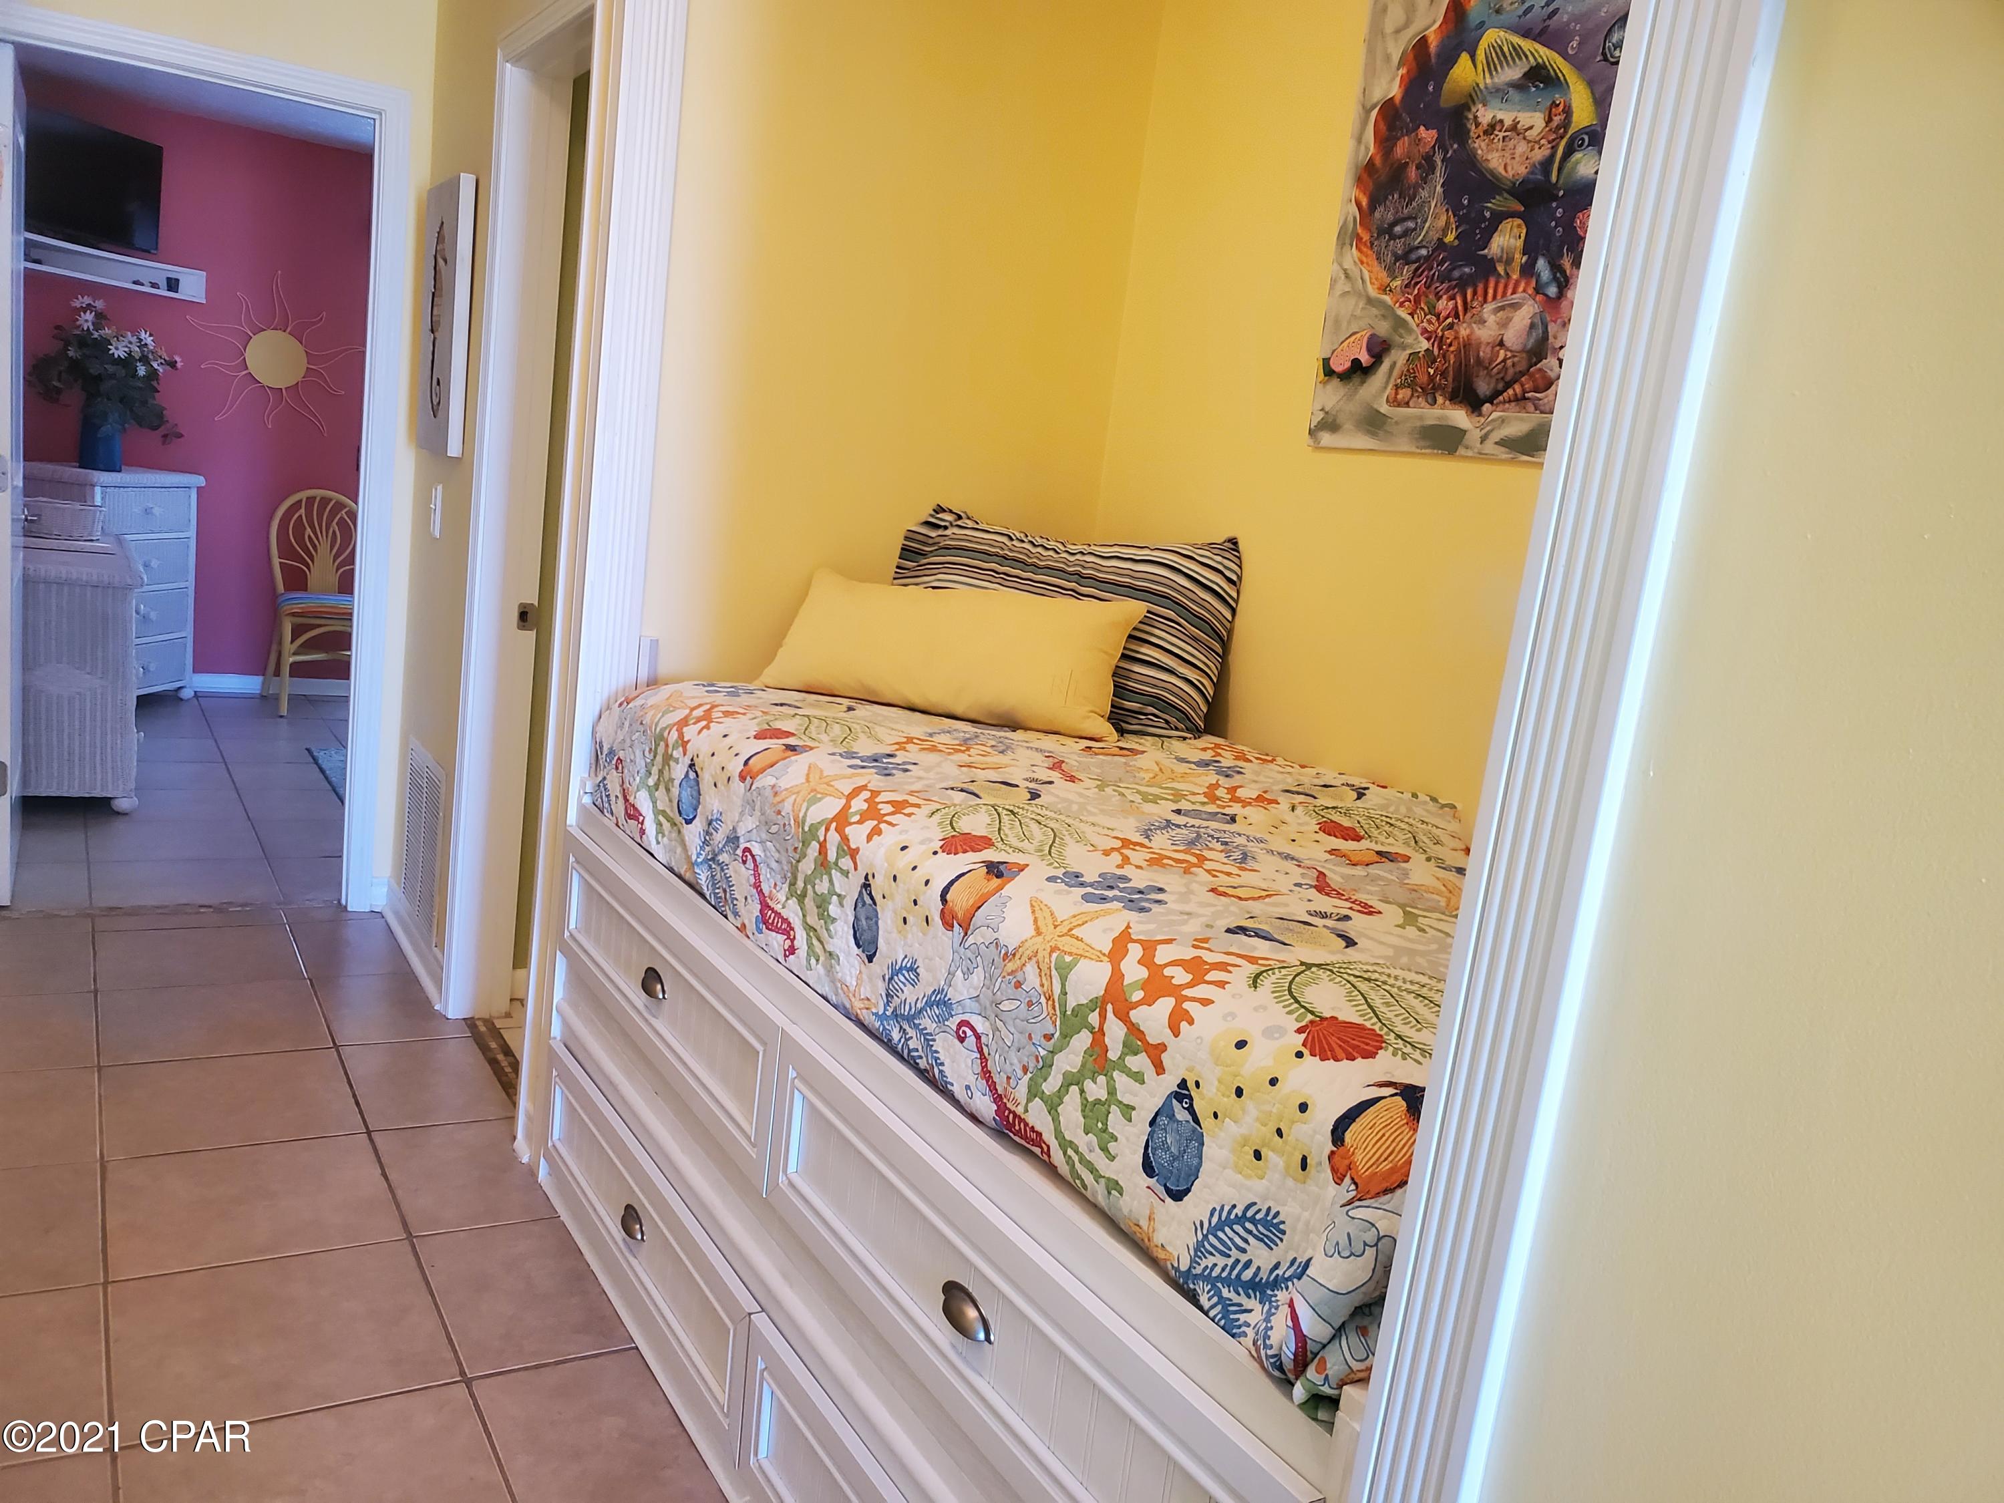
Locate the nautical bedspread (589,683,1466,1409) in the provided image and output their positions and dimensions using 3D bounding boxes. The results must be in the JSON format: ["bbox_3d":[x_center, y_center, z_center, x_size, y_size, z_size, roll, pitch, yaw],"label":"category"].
[{"bbox_3d":[0.203,0.192,2.088,1.001,0.254,1.874,1,12,-32],"label":"nautical bedspread"}]

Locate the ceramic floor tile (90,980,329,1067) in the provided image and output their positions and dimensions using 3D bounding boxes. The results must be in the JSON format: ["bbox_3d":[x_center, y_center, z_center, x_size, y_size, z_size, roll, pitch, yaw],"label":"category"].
[{"bbox_3d":[-1.700,0.583,3.246,0.420,0.012,0.420,1,11,-32],"label":"ceramic floor tile"}]

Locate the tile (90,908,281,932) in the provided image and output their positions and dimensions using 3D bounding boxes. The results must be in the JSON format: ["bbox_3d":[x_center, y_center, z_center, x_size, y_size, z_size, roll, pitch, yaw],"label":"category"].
[{"bbox_3d":[-2.084,0.433,3.872,0.420,0.012,0.184,1,11,-32],"label":"tile"}]

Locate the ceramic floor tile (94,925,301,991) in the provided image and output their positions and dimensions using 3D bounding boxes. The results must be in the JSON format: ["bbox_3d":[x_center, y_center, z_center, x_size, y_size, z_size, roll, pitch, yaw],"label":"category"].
[{"bbox_3d":[-1.933,0.498,3.632,0.430,0.010,0.418,1,12,-32],"label":"ceramic floor tile"}]

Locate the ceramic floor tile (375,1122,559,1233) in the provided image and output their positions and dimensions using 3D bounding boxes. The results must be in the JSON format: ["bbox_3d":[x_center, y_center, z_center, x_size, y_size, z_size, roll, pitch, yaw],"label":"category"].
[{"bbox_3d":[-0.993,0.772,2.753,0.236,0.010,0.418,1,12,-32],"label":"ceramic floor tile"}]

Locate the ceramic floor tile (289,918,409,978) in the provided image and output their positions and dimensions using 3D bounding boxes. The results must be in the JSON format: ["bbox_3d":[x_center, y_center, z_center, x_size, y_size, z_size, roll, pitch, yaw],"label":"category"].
[{"bbox_3d":[-1.647,0.502,3.810,0.232,0.010,0.418,1,12,-32],"label":"ceramic floor tile"}]

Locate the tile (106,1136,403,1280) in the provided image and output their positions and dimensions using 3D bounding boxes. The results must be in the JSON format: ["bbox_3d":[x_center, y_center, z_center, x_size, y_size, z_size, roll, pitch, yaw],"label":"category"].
[{"bbox_3d":[-1.258,0.756,2.526,0.420,0.012,0.420,1,11,-32],"label":"tile"}]

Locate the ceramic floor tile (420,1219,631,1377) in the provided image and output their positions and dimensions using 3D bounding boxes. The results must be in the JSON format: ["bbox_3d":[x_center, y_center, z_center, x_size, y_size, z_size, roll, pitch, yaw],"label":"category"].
[{"bbox_3d":[-0.758,0.845,2.351,0.238,0.012,0.420,1,11,-32],"label":"ceramic floor tile"}]

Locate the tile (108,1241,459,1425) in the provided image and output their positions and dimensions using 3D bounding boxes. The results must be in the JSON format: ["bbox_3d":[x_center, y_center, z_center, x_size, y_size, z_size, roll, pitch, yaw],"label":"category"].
[{"bbox_3d":[-1.043,0.841,2.175,0.420,0.012,0.420,1,11,-32],"label":"tile"}]

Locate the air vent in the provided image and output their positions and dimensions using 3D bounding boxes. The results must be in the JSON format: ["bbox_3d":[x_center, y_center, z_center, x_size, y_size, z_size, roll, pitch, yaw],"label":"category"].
[{"bbox_3d":[-1.432,0.217,3.704,0.015,0.432,0.437,1,12,-32],"label":"air vent"}]

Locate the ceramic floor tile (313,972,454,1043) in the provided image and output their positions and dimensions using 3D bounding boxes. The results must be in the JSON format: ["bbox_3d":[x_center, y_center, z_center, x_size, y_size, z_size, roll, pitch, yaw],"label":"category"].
[{"bbox_3d":[-1.407,0.587,3.427,0.257,0.012,0.420,1,11,-32],"label":"ceramic floor tile"}]

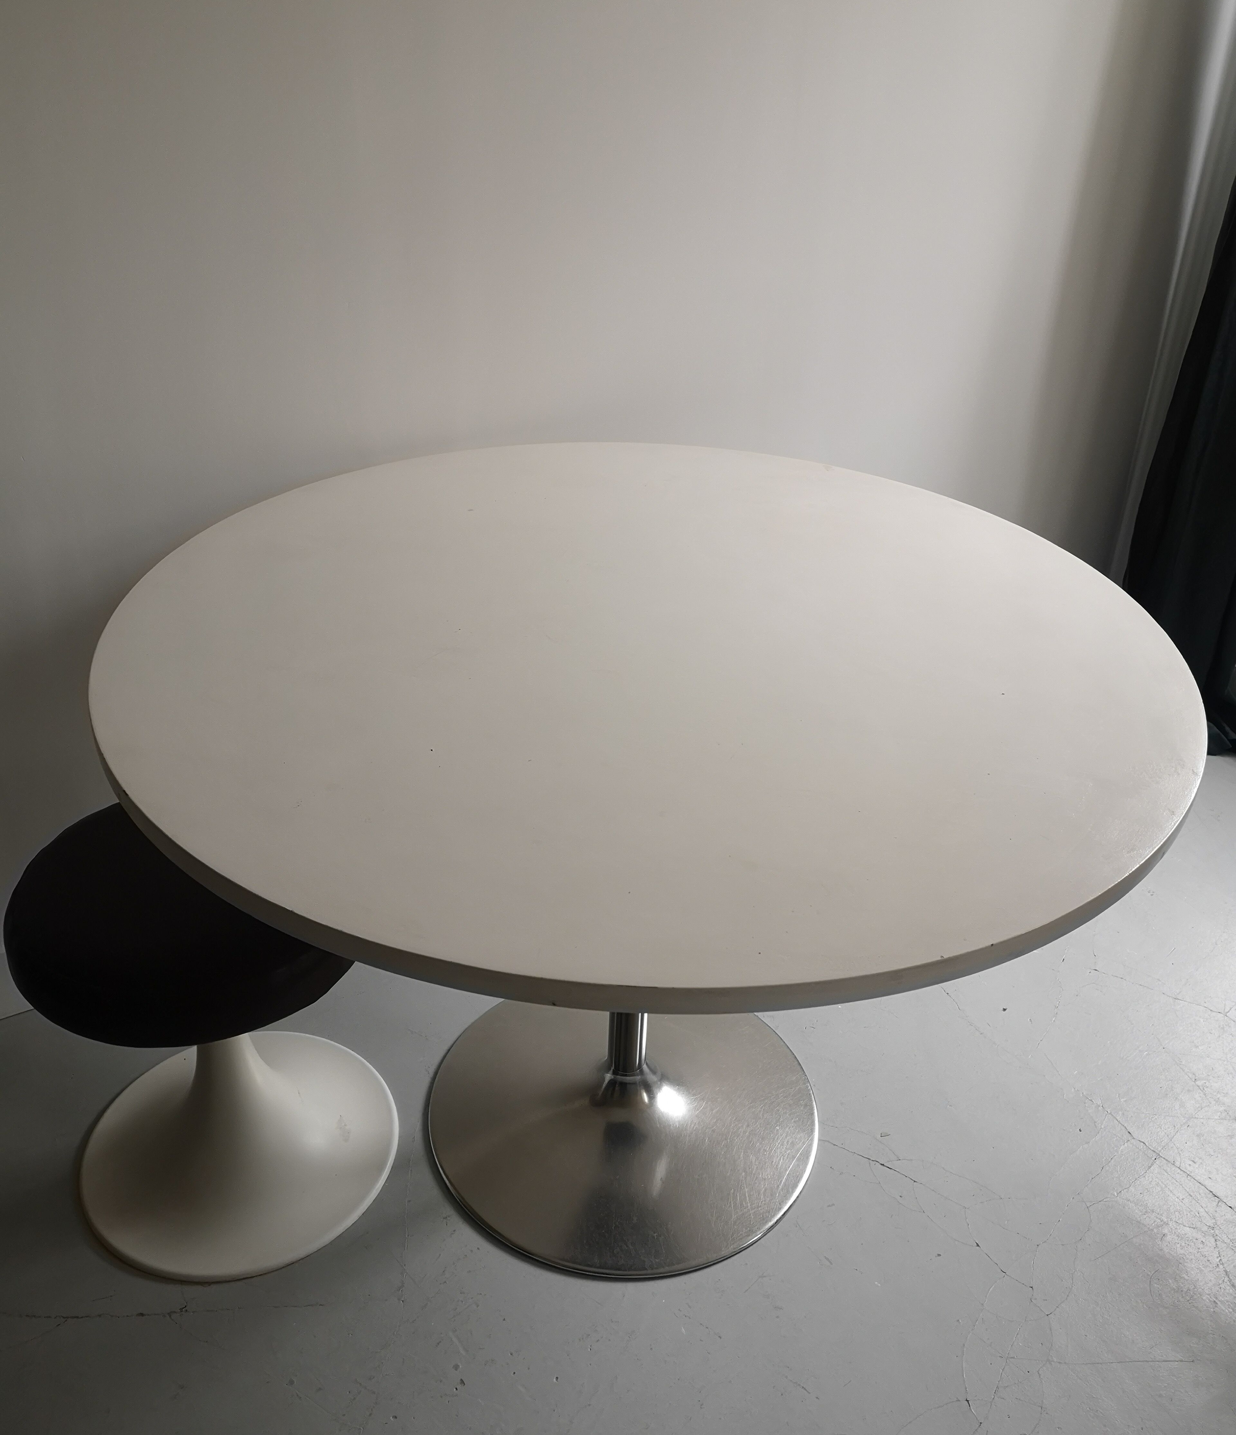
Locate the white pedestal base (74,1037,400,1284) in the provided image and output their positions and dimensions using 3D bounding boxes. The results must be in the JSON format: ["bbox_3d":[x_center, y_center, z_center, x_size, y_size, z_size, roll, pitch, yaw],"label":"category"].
[{"bbox_3d":[-0.474,0.402,1.559,0.395,0.350,0.395,2,31,0],"label":"white pedestal base"}]

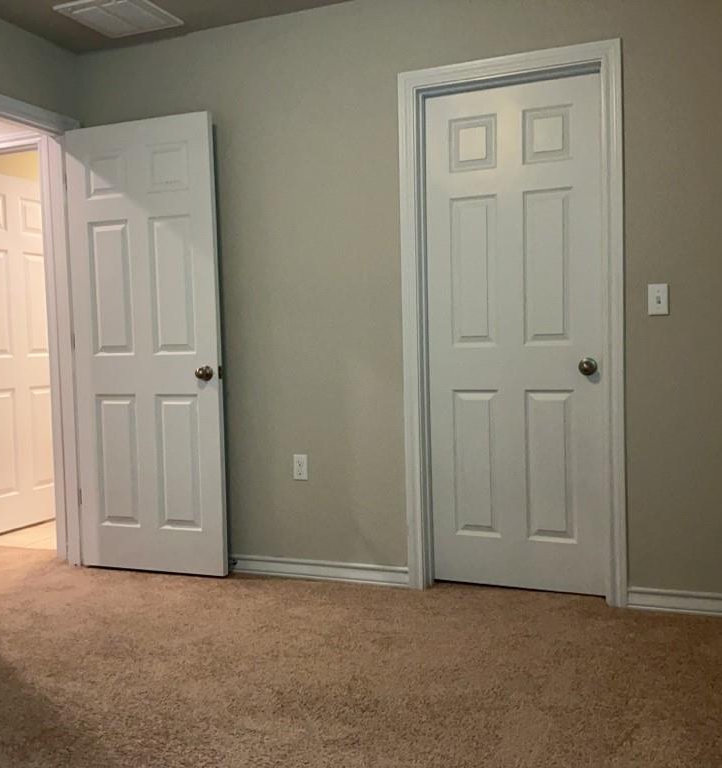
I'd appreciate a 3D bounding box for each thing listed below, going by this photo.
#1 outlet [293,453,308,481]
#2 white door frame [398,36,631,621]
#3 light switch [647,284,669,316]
[{"bbox_3d":[-0.266,0.366,3.484,0.070,0.114,0.014,0,3,22],"label":"outlet"},{"bbox_3d":[0.591,-0.204,3.142,0.860,2.090,0.110,0,3,22],"label":"white door frame"},{"bbox_3d":[1.075,-0.307,2.886,0.070,0.114,0.016,0,3,22],"label":"light switch"}]

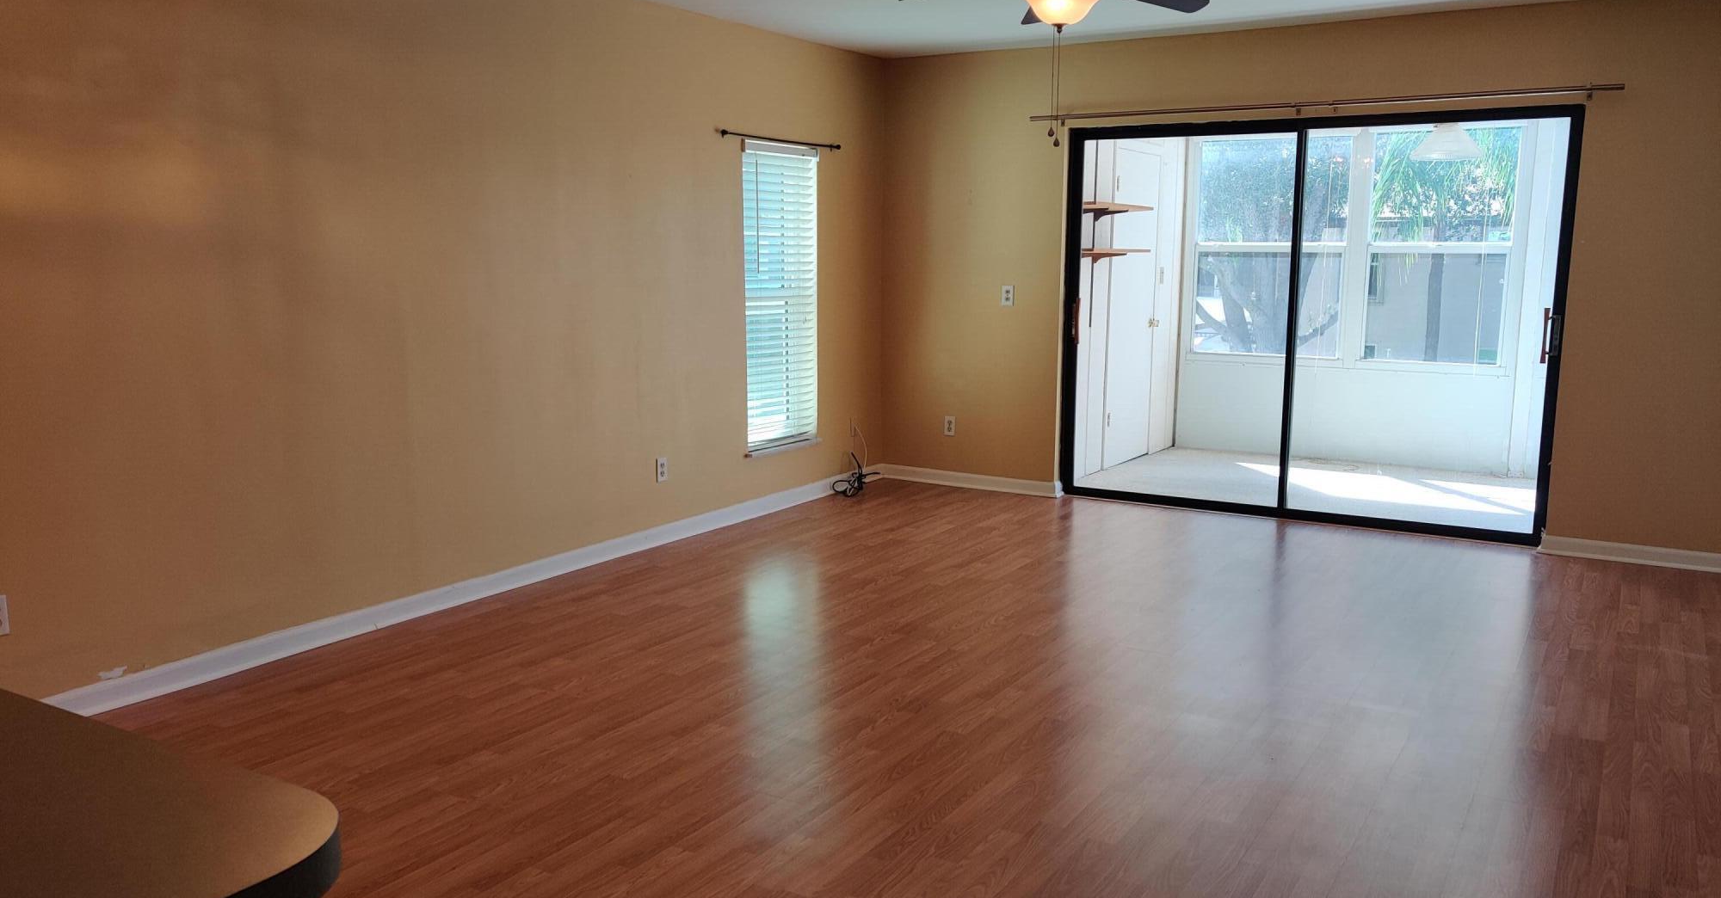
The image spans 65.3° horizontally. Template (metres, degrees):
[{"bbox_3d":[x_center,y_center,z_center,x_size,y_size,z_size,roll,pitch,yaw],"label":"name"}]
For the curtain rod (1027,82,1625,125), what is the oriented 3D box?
[{"bbox_3d":[2.095,-1.647,6.485,2.800,0.060,0.090,6,10,33],"label":"curtain rod"}]

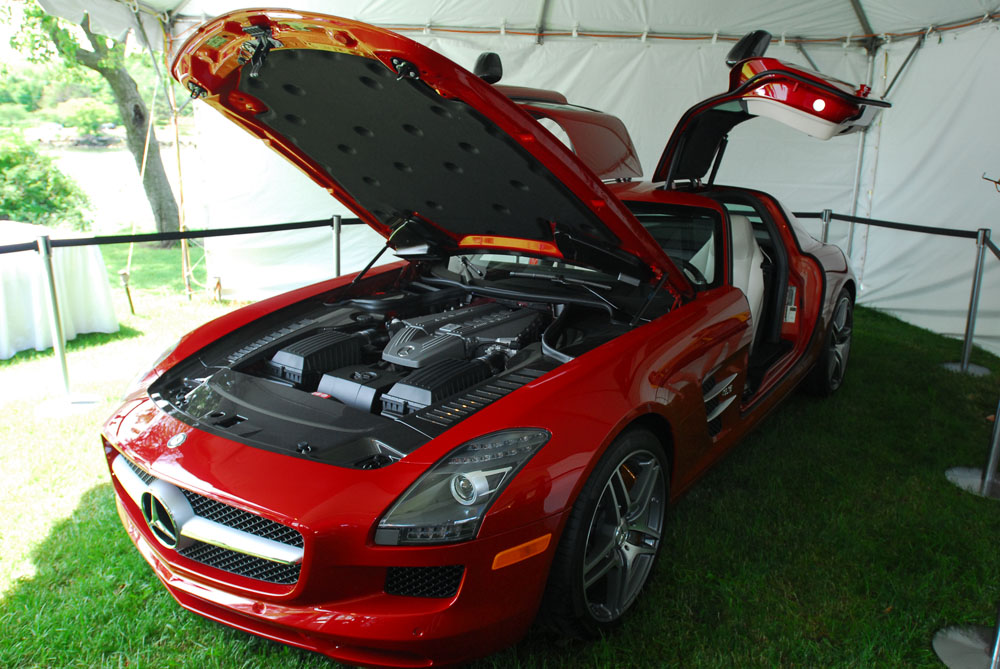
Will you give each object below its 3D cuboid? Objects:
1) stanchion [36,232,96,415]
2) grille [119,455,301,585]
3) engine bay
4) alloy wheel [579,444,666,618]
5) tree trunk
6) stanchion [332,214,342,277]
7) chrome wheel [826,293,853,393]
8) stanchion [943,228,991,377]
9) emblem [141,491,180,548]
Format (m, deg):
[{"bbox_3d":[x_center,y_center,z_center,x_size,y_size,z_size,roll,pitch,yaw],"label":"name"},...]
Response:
[{"bbox_3d":[-2.677,-0.082,4.216,0.360,1.020,0.360,-9,16,-32],"label":"stanchion"},{"bbox_3d":[-0.906,0.473,1.945,1.020,0.225,0.160,10,17,37],"label":"grille"},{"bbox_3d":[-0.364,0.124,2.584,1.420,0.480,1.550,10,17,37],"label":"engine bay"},{"bbox_3d":[0.306,0.587,2.142,0.200,0.515,0.515,10,17,37],"label":"alloy wheel"},{"bbox_3d":[-6.999,-3.443,13.608,1.250,3.450,0.800,-7,15,-26],"label":"tree trunk"},{"bbox_3d":[-1.459,-0.583,6.364,0.350,1.000,0.350,-4,14,-13],"label":"stanchion"},{"bbox_3d":[1.947,0.050,4.191,0.200,0.540,0.540,10,17,37],"label":"chrome wheel"},{"bbox_3d":[3.231,-0.227,4.761,0.350,0.970,0.350,8,16,34],"label":"stanchion"},{"bbox_3d":[-0.935,0.512,1.916,0.178,0.178,0.035,10,25,37],"label":"emblem"}]

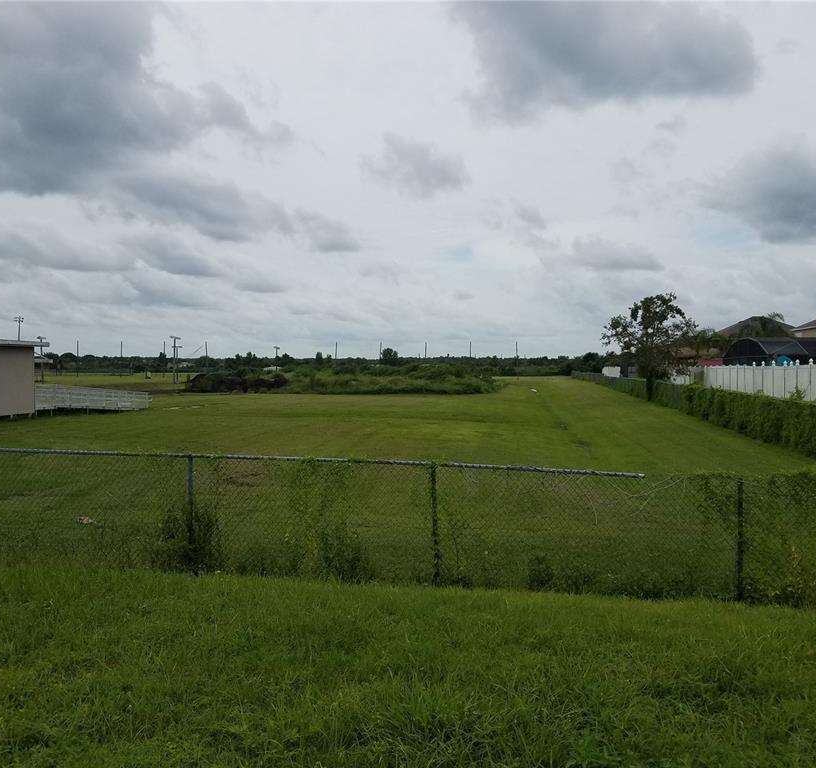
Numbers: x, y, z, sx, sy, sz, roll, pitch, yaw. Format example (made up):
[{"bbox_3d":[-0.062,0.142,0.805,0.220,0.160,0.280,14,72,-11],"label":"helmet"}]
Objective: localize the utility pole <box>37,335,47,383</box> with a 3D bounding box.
[{"bbox_3d":[-46.640,-3.080,98.000,1.200,6.200,0.450,0,1,9],"label":"utility pole"}]

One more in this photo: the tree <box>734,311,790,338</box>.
[{"bbox_3d":[30.880,-3.050,67.000,4.900,6.800,4.800,0,1,9],"label":"tree"}]

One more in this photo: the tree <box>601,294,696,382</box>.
[{"bbox_3d":[14.850,-2.280,47.300,5.800,6.700,5.500,0,1,9],"label":"tree"}]

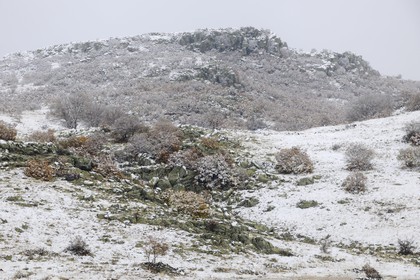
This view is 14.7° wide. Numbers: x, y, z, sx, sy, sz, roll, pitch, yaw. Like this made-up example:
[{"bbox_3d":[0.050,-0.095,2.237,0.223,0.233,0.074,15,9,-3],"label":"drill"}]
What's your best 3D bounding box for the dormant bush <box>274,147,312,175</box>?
[{"bbox_3d":[4.779,1.173,93.473,2.097,1.545,1.887,0,-2,0],"label":"dormant bush"}]

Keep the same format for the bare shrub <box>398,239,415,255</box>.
[{"bbox_3d":[7.779,4.216,64.655,0.613,0.613,0.552,0,-2,0],"label":"bare shrub"}]

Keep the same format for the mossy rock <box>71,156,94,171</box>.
[{"bbox_3d":[-7.440,1.371,95.305,1.354,0.749,1.016,0,-2,0],"label":"mossy rock"}]

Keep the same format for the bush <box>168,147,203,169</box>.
[{"bbox_3d":[-1.545,1.104,103.000,2.080,1.496,1.830,0,-1,0],"label":"bush"}]

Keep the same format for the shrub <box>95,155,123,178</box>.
[{"bbox_3d":[-6.277,1.639,101.000,1.680,1.455,1.478,0,-1,0],"label":"shrub"}]

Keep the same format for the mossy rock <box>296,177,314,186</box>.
[{"bbox_3d":[5.108,2.220,87.356,0.932,0.491,0.699,0,-2,0],"label":"mossy rock"}]

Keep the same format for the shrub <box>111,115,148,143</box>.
[{"bbox_3d":[-5.915,-0.845,120.000,2.708,2.016,2.383,0,-1,0],"label":"shrub"}]

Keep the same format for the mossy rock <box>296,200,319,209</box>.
[{"bbox_3d":[4.685,3.099,78.482,1.022,0.353,0.767,0,-2,0],"label":"mossy rock"}]

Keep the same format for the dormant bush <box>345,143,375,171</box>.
[{"bbox_3d":[8.738,0.964,95.457,1.693,1.580,1.523,0,-2,0],"label":"dormant bush"}]

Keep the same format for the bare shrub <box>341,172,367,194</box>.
[{"bbox_3d":[8.494,2.557,96.000,1.368,1.267,1.204,0,-1,0],"label":"bare shrub"}]

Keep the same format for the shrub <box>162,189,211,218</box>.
[{"bbox_3d":[-1.290,3.344,86.000,2.554,1.548,2.247,0,-1,0],"label":"shrub"}]

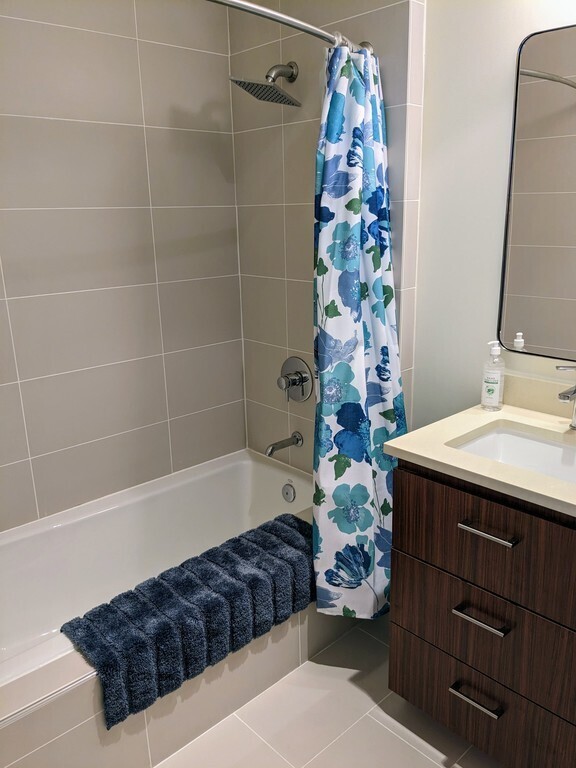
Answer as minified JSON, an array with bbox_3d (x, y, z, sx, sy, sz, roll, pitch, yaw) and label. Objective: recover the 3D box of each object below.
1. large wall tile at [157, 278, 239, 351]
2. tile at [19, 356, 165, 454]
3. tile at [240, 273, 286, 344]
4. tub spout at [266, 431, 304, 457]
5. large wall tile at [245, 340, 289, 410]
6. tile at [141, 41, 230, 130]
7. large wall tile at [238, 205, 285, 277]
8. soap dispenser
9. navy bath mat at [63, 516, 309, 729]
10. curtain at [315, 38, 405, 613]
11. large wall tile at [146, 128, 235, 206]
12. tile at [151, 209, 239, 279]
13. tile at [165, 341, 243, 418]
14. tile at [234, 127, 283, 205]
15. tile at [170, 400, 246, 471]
[{"bbox_3d":[-0.385,-0.319,2.691,0.434,0.302,0.012,-15,21,-40],"label":"large wall tile"},{"bbox_3d":[-0.764,0.078,2.442,0.604,0.302,0.012,-15,21,-40],"label":"tile"},{"bbox_3d":[-0.107,-0.332,2.715,0.012,0.302,0.320,-15,21,-40],"label":"tile"},{"bbox_3d":[-0.024,0.272,2.659,0.200,0.068,0.070,-15,21,-40],"label":"tub spout"},{"bbox_3d":[-0.103,-0.041,2.814,0.010,0.305,0.323,-15,21,-40],"label":"large wall tile"},{"bbox_3d":[-0.404,-1.195,2.437,0.434,0.302,0.012,-15,21,-40],"label":"tile"},{"bbox_3d":[-0.116,-0.627,2.645,0.010,0.305,0.323,-15,21,-40],"label":"large wall tile"},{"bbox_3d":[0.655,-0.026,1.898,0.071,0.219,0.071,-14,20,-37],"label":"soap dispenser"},{"bbox_3d":[-0.246,0.712,1.958,0.917,0.230,0.290,-15,21,-40],"label":"navy bath mat"},{"bbox_3d":[0.230,-0.131,1.992,0.340,1.840,0.270,-15,21,-40],"label":"curtain"},{"bbox_3d":[-0.400,-0.907,2.535,0.438,0.305,0.010,-15,21,-40],"label":"large wall tile"},{"bbox_3d":[-0.392,-0.611,2.606,0.434,0.302,0.012,-15,21,-40],"label":"tile"},{"bbox_3d":[-0.379,-0.027,2.776,0.434,0.302,0.012,-15,21,-40],"label":"tile"},{"bbox_3d":[-0.120,-0.916,2.546,0.012,0.302,0.320,-15,21,-40],"label":"tile"},{"bbox_3d":[-0.374,0.242,2.867,0.438,0.257,0.010,-15,21,-40],"label":"tile"}]

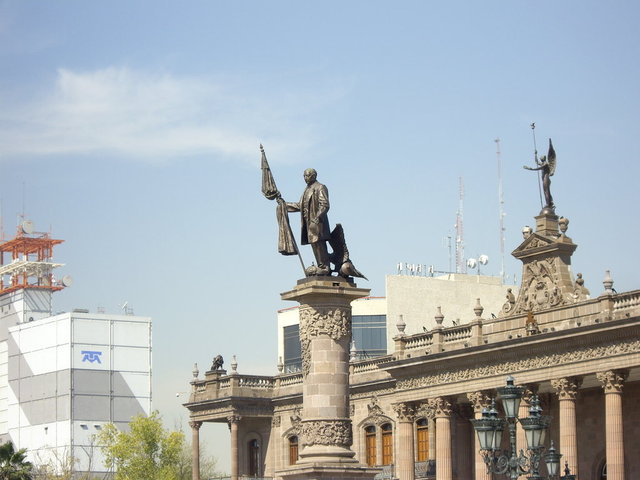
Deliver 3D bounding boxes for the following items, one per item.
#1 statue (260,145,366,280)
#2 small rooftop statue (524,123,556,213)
[{"bbox_3d":[-0.111,-0.666,52.000,2.250,3.380,1.250,4,-11,-29],"label":"statue"},{"bbox_3d":[11.508,-3.758,110.000,1.700,4.650,1.150,4,-10,-26],"label":"small rooftop statue"}]

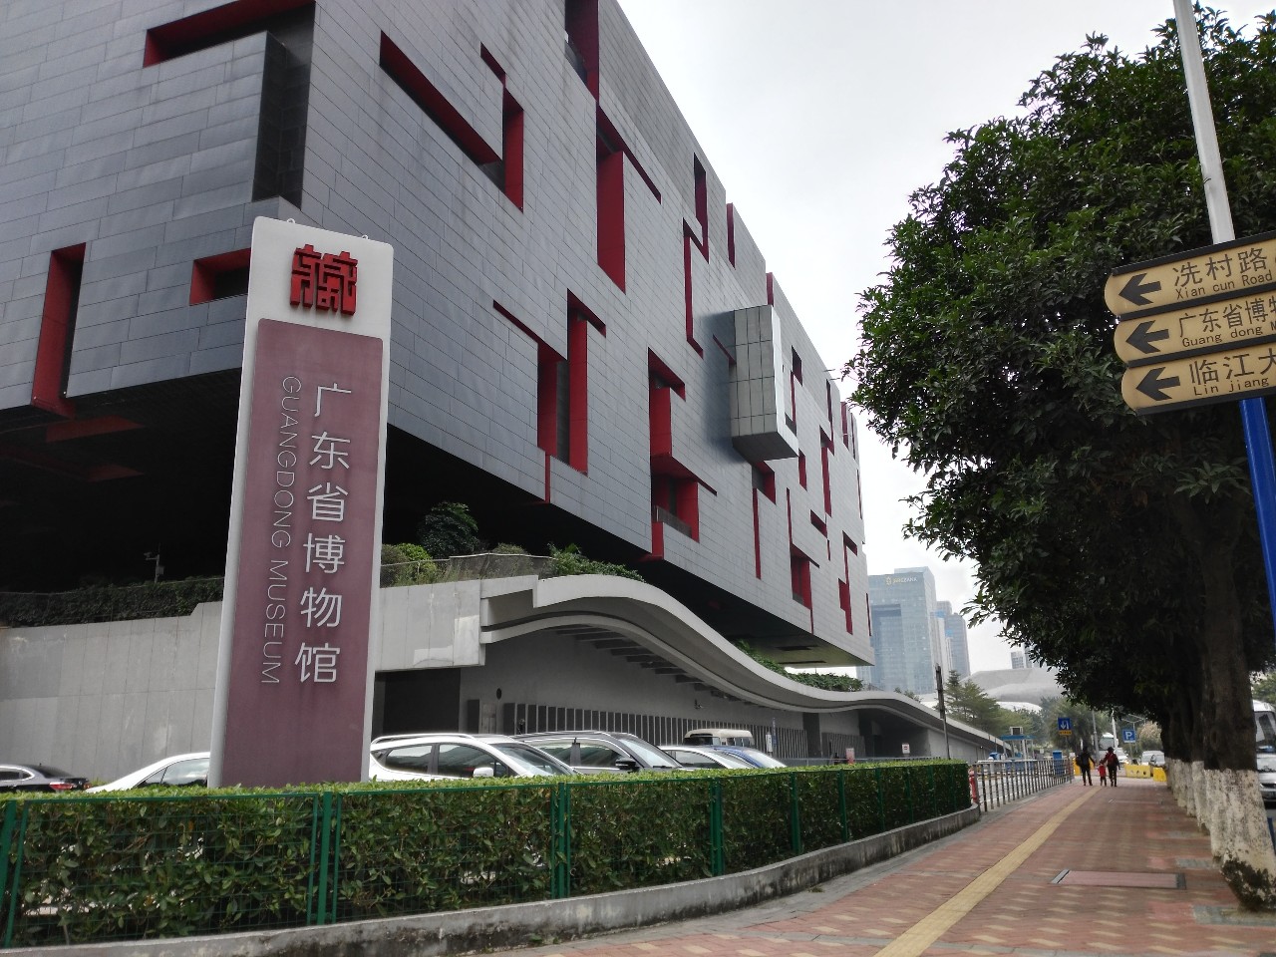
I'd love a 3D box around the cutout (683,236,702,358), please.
[{"bbox_3d":[3.435,-12.211,69.378,0.600,7.830,3.500,-6,-16,20],"label":"cutout"}]

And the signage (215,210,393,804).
[{"bbox_3d":[-3.505,0.736,10.848,1.468,7.077,0.350,7,-17,-28],"label":"signage"}]

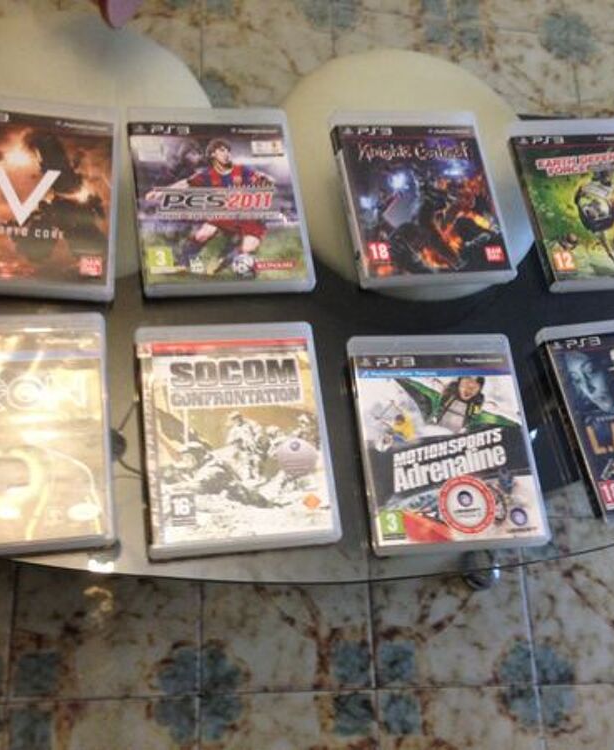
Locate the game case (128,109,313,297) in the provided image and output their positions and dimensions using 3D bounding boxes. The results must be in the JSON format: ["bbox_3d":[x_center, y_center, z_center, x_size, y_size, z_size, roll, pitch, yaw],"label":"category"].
[{"bbox_3d":[-0.071,-0.144,0.780,0.135,0.015,0.171,-3,69,-15],"label":"game case"}]

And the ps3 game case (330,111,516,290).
[{"bbox_3d":[0.099,-0.156,0.826,0.135,0.015,0.172,-4,69,-15],"label":"ps3 game case"}]

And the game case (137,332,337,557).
[{"bbox_3d":[-0.052,0.044,0.706,0.135,0.015,0.171,-2,68,-15],"label":"game case"}]

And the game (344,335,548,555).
[{"bbox_3d":[0.109,0.051,0.743,0.135,0.015,0.171,-1,68,-14],"label":"game"}]

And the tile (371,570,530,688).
[{"bbox_3d":[0.168,0.271,1.146,0.200,0.010,0.200,3,67,-13],"label":"tile"}]

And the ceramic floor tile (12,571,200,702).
[{"bbox_3d":[-0.221,0.254,1.058,0.200,0.010,0.200,3,67,-13],"label":"ceramic floor tile"}]

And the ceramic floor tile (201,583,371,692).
[{"bbox_3d":[-0.026,0.263,1.103,0.200,0.010,0.200,3,67,-13],"label":"ceramic floor tile"}]

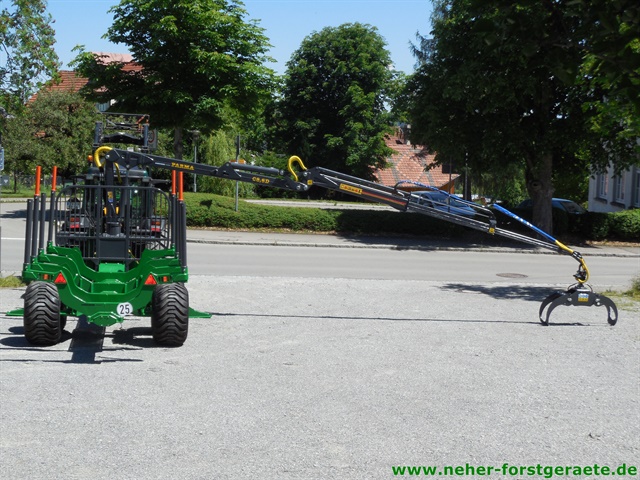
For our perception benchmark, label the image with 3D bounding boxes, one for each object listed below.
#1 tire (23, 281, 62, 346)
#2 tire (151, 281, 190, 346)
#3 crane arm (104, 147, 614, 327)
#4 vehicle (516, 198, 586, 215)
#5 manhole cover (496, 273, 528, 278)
[{"bbox_3d":[-3.830,1.026,16.870,0.500,0.920,0.920,1,3,-9],"label":"tire"},{"bbox_3d":[-2.096,1.052,17.130,0.500,0.920,0.920,1,3,-9],"label":"tire"},{"bbox_3d":[0.580,-0.057,20.625,8.861,2.790,0.500,1,3,3],"label":"crane arm"},{"bbox_3d":[8.973,-0.914,48.043,4.400,1.450,1.760,4,4,39],"label":"vehicle"},{"bbox_3d":[4.557,0.841,28.888,0.758,0.040,0.758,1,3,0],"label":"manhole cover"}]

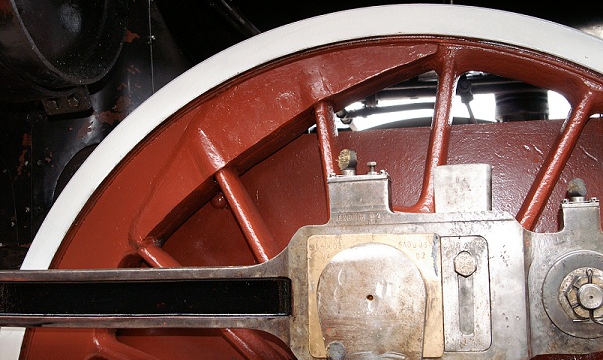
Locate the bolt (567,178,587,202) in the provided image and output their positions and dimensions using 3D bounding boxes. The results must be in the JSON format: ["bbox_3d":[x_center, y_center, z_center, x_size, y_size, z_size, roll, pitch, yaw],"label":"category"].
[{"bbox_3d":[0.485,0.017,1.237,0.034,0.041,0.032,-3,-5,27],"label":"bolt"}]

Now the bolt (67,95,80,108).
[{"bbox_3d":[-0.586,-0.202,1.810,0.031,0.031,0.022,-1,-5,0],"label":"bolt"}]

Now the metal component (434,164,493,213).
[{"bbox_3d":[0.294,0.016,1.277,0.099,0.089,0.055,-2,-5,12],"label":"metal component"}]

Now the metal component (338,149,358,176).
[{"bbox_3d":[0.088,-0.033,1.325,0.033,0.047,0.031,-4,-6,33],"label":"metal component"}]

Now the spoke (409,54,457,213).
[{"bbox_3d":[0.279,-0.102,1.421,0.047,0.337,0.056,8,-12,12],"label":"spoke"}]

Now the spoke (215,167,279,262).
[{"bbox_3d":[-0.116,0.078,1.503,0.038,0.247,0.055,-32,-17,8],"label":"spoke"}]

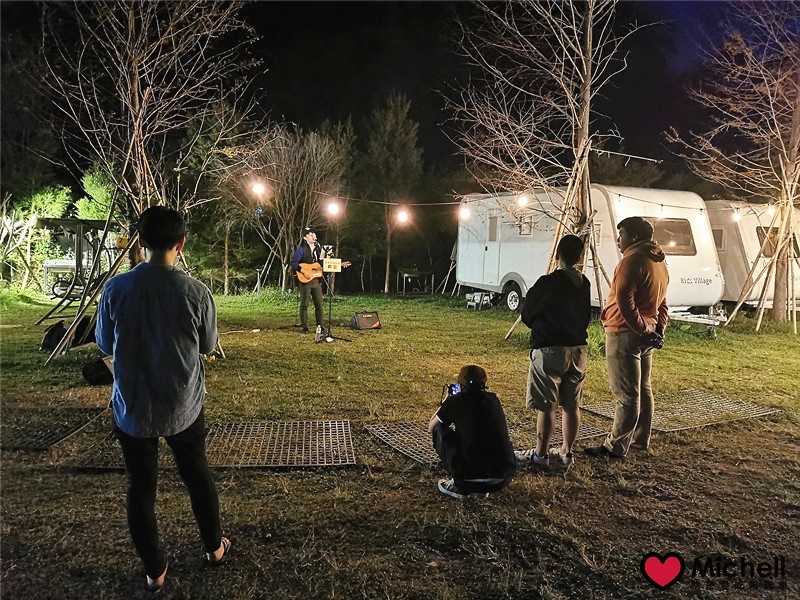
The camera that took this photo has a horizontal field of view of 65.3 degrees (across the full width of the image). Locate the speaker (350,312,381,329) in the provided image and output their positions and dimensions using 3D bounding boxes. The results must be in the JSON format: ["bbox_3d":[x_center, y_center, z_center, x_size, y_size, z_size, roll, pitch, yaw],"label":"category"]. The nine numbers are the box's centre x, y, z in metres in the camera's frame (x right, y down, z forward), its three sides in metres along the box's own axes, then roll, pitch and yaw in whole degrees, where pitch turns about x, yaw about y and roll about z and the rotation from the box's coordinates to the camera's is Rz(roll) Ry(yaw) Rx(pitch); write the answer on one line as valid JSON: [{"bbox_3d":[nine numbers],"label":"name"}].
[{"bbox_3d":[-0.596,0.342,10.939,0.420,0.290,0.310,-1,6,-18],"label":"speaker"}]

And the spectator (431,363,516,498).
[{"bbox_3d":[0.474,0.800,4.078,0.500,0.780,0.580,-1,6,-25],"label":"spectator"}]

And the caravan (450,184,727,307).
[{"bbox_3d":[3.837,-1.023,13.787,2.350,2.620,5.300,-2,7,-31],"label":"caravan"}]

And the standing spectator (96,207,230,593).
[{"bbox_3d":[-1.089,0.428,2.899,0.600,1.690,0.420,1,6,0],"label":"standing spectator"}]

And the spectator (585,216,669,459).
[{"bbox_3d":[1.702,0.275,4.647,0.540,1.760,0.400,-4,8,-42],"label":"spectator"}]

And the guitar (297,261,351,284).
[{"bbox_3d":[-1.215,-0.455,9.785,0.930,0.360,0.110,-12,8,-12],"label":"guitar"}]

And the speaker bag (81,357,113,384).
[{"bbox_3d":[-3.210,0.715,6.710,0.420,0.280,0.340,1,6,0],"label":"speaker bag"}]

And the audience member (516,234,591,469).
[{"bbox_3d":[1.110,0.345,4.484,0.500,1.630,0.360,-2,6,-27],"label":"audience member"}]

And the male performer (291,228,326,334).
[{"bbox_3d":[-1.473,-0.301,10.103,0.580,1.700,0.450,-1,6,-18],"label":"male performer"}]

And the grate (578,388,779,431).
[{"bbox_3d":[2.684,1.030,5.998,1.538,0.030,0.926,-2,6,-28],"label":"grate"}]

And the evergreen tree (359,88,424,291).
[{"bbox_3d":[-0.241,-2.991,17.691,1.750,5.600,1.700,1,6,0],"label":"evergreen tree"}]

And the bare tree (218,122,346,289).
[{"bbox_3d":[-3.304,-2.486,17.547,3.650,4.500,3.200,1,6,0],"label":"bare tree"}]

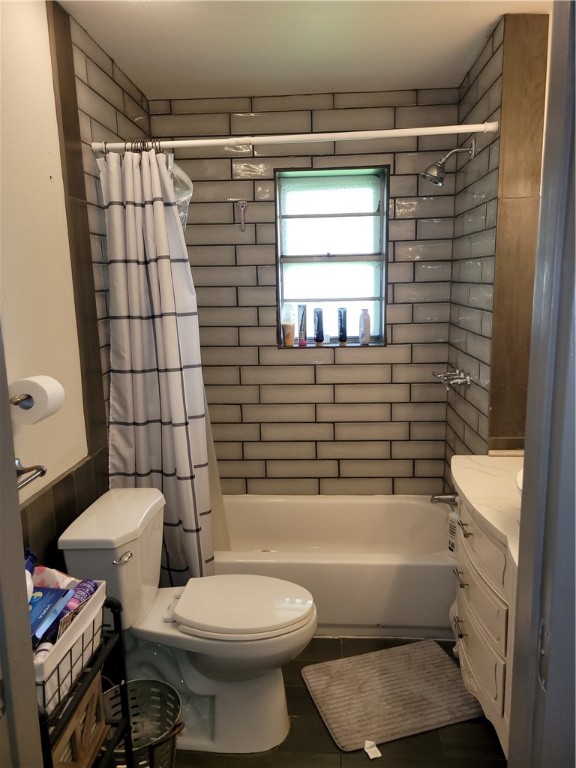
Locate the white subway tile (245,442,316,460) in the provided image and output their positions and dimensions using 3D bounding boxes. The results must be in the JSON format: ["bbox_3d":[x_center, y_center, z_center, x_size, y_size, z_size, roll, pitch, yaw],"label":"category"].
[{"bbox_3d":[-0.044,0.373,3.232,0.406,0.102,0.012,0,11,3],"label":"white subway tile"}]

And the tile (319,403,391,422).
[{"bbox_3d":[0.361,0.159,3.167,0.406,0.102,0.012,0,11,3],"label":"tile"}]

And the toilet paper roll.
[{"bbox_3d":[-0.669,0.038,1.529,0.116,0.116,0.101,0,10,3],"label":"toilet paper roll"}]

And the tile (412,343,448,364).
[{"bbox_3d":[0.756,-0.162,3.070,0.191,0.102,0.010,-1,11,3],"label":"tile"}]

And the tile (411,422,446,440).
[{"bbox_3d":[0.764,0.258,3.146,0.192,0.102,0.010,-1,12,3],"label":"tile"}]

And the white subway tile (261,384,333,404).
[{"bbox_3d":[0.050,0.057,3.145,0.403,0.101,0.010,-1,12,3],"label":"white subway tile"}]

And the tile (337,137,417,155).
[{"bbox_3d":[0.438,-1.206,2.873,0.405,0.102,0.010,-1,11,3],"label":"tile"}]

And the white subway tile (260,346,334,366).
[{"bbox_3d":[0.045,-0.153,3.055,0.401,0.102,0.012,-1,11,3],"label":"white subway tile"}]

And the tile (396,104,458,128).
[{"bbox_3d":[0.679,-1.313,2.839,0.298,0.102,0.010,-1,11,3],"label":"tile"}]

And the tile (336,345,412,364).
[{"bbox_3d":[0.447,-0.157,3.034,0.401,0.102,0.012,-1,11,3],"label":"tile"}]

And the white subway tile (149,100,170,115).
[{"bbox_3d":[-0.637,-1.382,2.885,0.105,0.061,0.012,0,10,3],"label":"white subway tile"}]

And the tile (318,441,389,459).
[{"bbox_3d":[0.357,0.359,3.142,0.401,0.102,0.012,-1,11,3],"label":"tile"}]

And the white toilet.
[{"bbox_3d":[-0.283,0.812,2.005,0.773,0.773,0.444,0,10,3],"label":"white toilet"}]

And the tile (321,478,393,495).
[{"bbox_3d":[0.374,0.563,3.182,0.401,0.098,0.012,-1,11,3],"label":"tile"}]

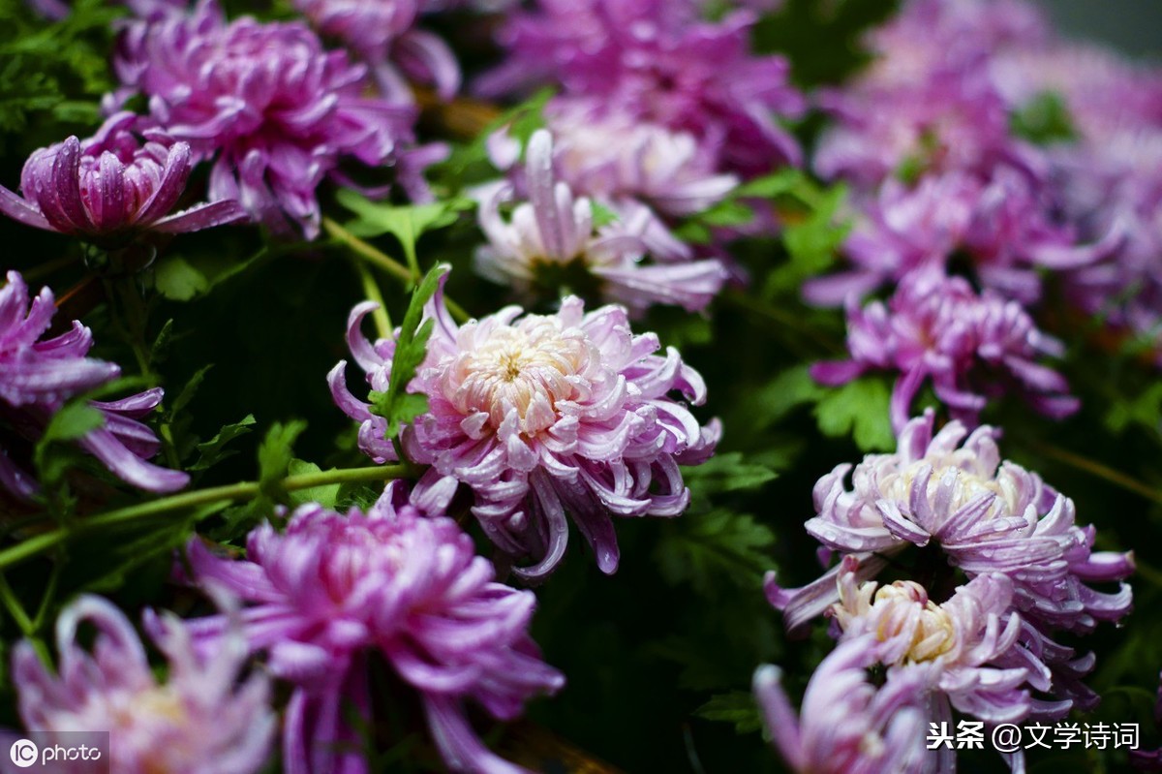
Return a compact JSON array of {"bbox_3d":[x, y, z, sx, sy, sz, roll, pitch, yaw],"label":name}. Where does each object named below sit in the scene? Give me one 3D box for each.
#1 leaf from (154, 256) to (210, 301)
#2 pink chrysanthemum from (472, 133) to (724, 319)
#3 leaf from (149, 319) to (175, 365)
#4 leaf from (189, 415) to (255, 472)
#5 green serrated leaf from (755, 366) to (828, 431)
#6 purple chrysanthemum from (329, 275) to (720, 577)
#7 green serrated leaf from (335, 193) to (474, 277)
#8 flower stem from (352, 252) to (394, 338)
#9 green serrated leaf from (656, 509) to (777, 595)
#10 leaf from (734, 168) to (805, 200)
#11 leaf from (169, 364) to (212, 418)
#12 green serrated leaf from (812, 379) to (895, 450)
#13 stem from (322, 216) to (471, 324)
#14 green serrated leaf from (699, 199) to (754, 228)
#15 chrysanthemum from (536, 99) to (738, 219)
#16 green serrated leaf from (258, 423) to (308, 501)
[{"bbox_3d":[-0.130,-0.035,0.790,0.016,0.013,0.008,0,18,0],"label":"leaf"},{"bbox_3d":[0.007,-0.059,0.840,0.084,0.055,0.075,0,18,0],"label":"pink chrysanthemum"},{"bbox_3d":[-0.129,-0.014,0.745,0.006,0.015,0.007,23,12,-15],"label":"leaf"},{"bbox_3d":[-0.103,0.016,0.700,0.019,0.013,0.016,-13,25,-29],"label":"leaf"},{"bbox_3d":[0.075,0.004,0.870,0.025,0.017,0.022,-13,25,-29],"label":"green serrated leaf"},{"bbox_3d":[-0.017,0.012,0.710,0.112,0.062,0.102,-2,47,2],"label":"purple chrysanthemum"},{"bbox_3d":[-0.057,-0.050,0.780,0.045,0.018,0.030,0,22,0],"label":"green serrated leaf"},{"bbox_3d":[-0.065,-0.028,0.750,0.004,0.030,0.004,-22,-9,0],"label":"flower stem"},{"bbox_3d":[0.046,0.056,0.820,0.037,0.021,0.020,-4,18,-11],"label":"green serrated leaf"},{"bbox_3d":[0.072,-0.077,0.920,0.027,0.009,0.020,0,22,0],"label":"leaf"},{"bbox_3d":[-0.120,0.001,0.745,0.006,0.021,0.008,38,9,-9],"label":"leaf"},{"bbox_3d":[0.091,0.009,0.810,0.026,0.022,0.012,2,18,6],"label":"green serrated leaf"},{"bbox_3d":[-0.059,-0.037,0.775,0.060,0.004,0.004,36,0,0],"label":"stem"},{"bbox_3d":[0.051,-0.061,0.840,0.015,0.006,0.014,-6,19,-17],"label":"green serrated leaf"},{"bbox_3d":[0.021,-0.084,0.900,0.078,0.038,0.070,0,30,0],"label":"chrysanthemum"},{"bbox_3d":[-0.085,0.021,0.685,0.009,0.019,0.008,12,14,0],"label":"green serrated leaf"}]

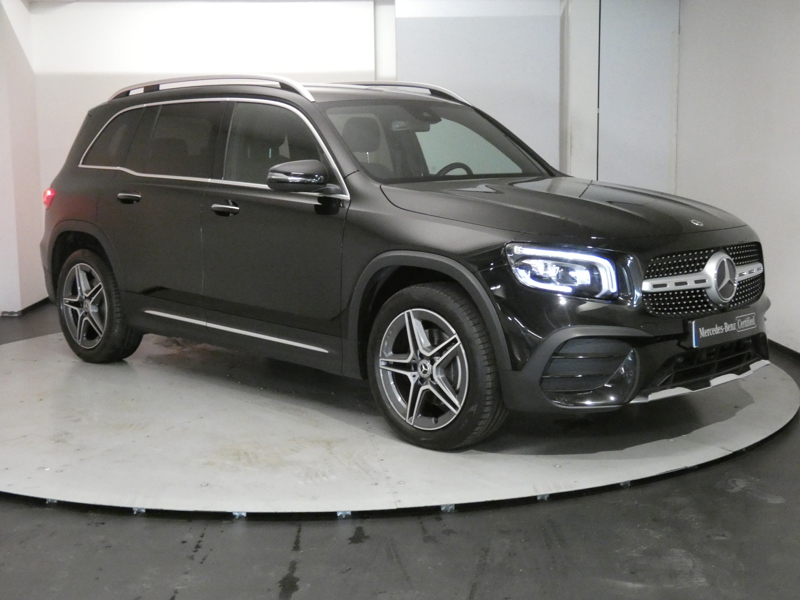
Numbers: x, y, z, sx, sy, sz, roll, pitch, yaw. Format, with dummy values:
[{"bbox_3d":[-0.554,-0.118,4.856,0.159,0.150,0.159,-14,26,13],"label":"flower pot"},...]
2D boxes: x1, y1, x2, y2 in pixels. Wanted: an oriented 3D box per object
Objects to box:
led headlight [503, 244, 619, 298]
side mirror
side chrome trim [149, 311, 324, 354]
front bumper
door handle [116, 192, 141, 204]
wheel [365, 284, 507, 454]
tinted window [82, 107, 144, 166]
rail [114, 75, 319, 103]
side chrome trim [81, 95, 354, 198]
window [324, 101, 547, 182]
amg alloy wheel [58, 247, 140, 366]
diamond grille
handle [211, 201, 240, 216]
[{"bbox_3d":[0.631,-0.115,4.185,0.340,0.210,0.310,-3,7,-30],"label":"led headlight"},{"bbox_3d":[-0.471,-0.579,4.938,0.190,0.150,0.215,7,11,44],"label":"side mirror"},{"bbox_3d":[-0.888,0.155,5.474,1.570,0.035,0.030,9,10,44],"label":"side chrome trim"},{"bbox_3d":[1.187,0.158,4.680,0.520,0.490,1.820,7,9,44],"label":"front bumper"},{"bbox_3d":[-1.543,-0.578,6.042,0.225,0.058,0.055,7,9,44],"label":"door handle"},{"bbox_3d":[0.168,0.281,4.573,0.715,0.710,0.240,7,9,44],"label":"wheel"},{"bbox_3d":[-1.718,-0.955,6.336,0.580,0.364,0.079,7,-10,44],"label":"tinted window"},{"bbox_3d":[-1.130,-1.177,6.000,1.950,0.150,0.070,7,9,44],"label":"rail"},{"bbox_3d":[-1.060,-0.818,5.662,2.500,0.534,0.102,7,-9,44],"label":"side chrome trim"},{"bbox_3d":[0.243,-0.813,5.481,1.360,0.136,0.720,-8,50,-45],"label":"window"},{"bbox_3d":[-1.847,0.026,6.545,0.715,0.710,0.240,7,11,44],"label":"amg alloy wheel"},{"bbox_3d":[1.333,-0.085,4.500,0.105,0.280,1.000,7,11,44],"label":"diamond grille"},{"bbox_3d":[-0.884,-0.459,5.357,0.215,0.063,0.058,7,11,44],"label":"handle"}]

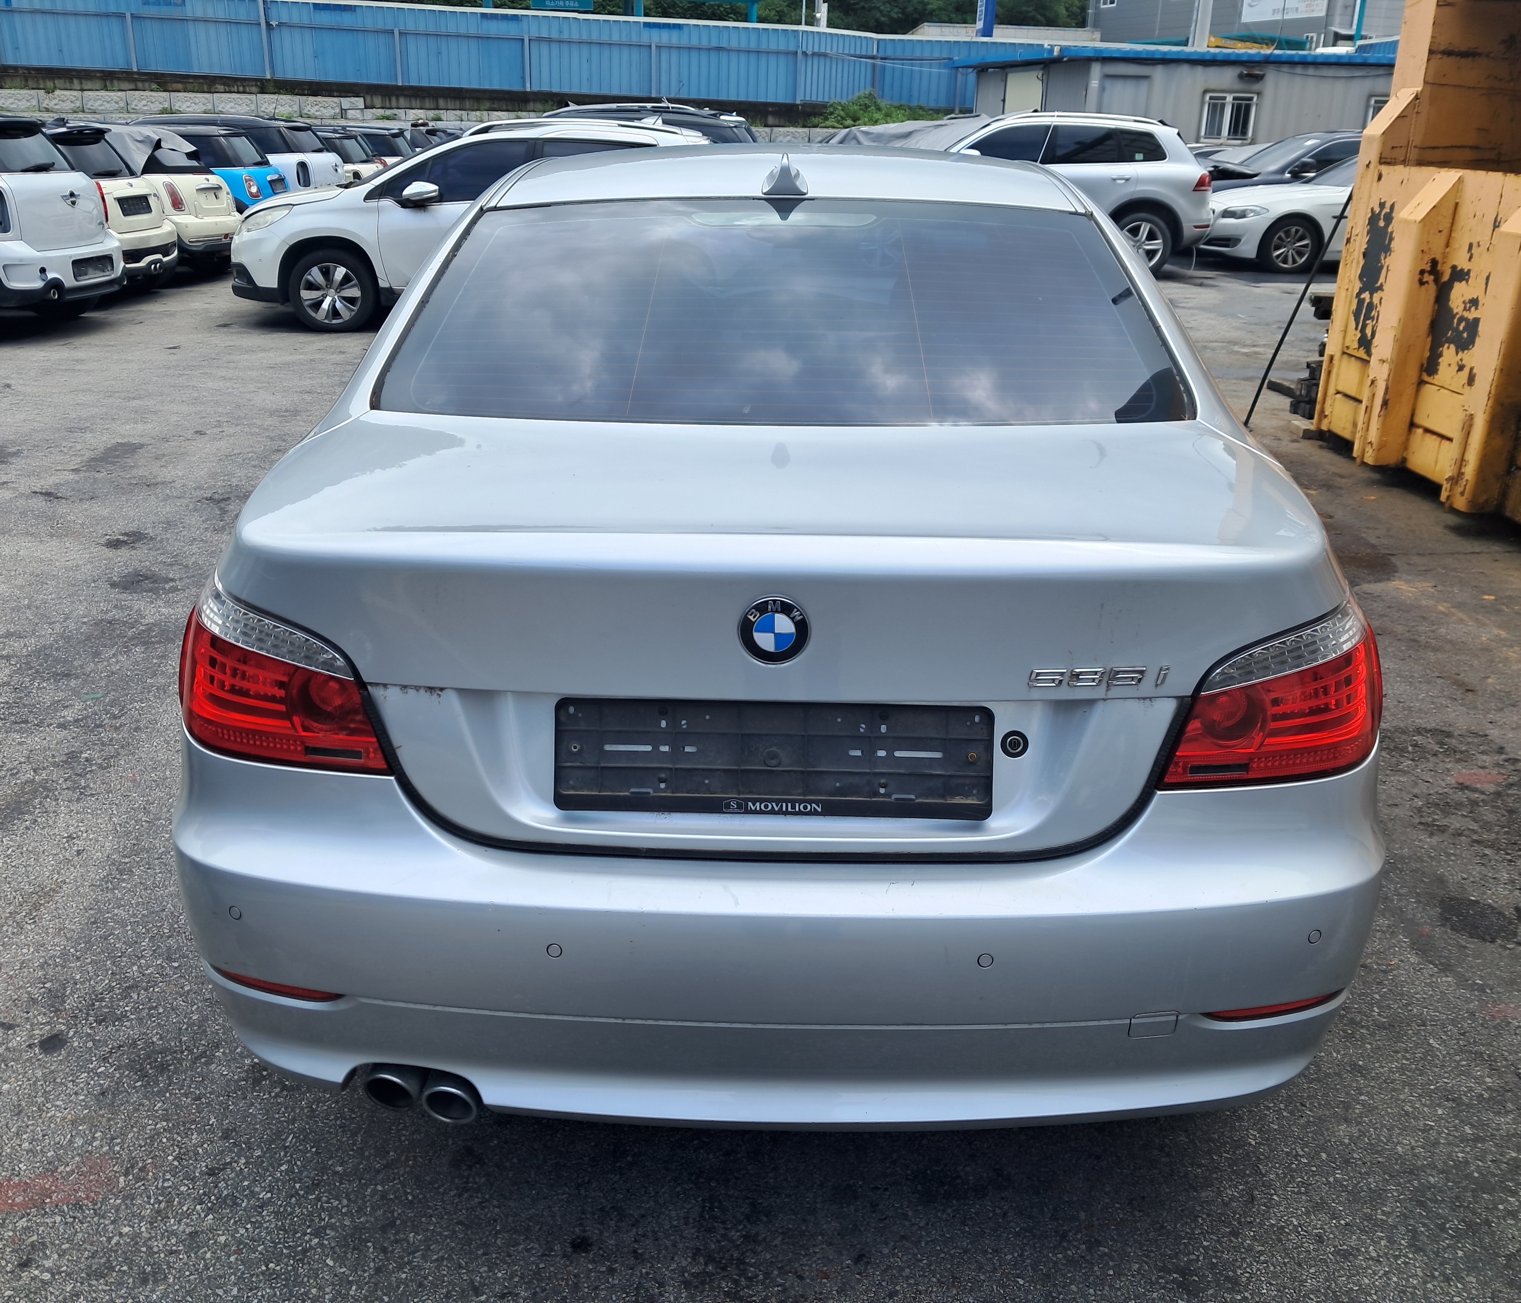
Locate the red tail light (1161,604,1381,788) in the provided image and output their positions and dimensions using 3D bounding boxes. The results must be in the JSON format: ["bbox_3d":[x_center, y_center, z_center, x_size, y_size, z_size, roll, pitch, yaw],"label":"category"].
[{"bbox_3d":[0.701,0.032,1.818,0.340,0.250,0.280,1,21,1],"label":"red tail light"}]

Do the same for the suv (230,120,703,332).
[{"bbox_3d":[-2.283,-3.577,11.225,4.160,1.556,1.780,-4,22,-11],"label":"suv"}]

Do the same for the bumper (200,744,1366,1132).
[{"bbox_3d":[0.025,0.309,2.024,1.780,0.490,0.670,1,21,1],"label":"bumper"}]

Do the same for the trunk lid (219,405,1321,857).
[{"bbox_3d":[0.029,-0.058,1.919,1.410,0.470,0.670,1,21,1],"label":"trunk lid"}]

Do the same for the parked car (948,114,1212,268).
[{"bbox_3d":[2.575,-5.194,15.297,4.800,1.720,1.950,-3,21,-9],"label":"parked car"}]

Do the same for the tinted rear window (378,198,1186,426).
[{"bbox_3d":[0.045,-0.550,2.277,1.360,0.150,0.670,1,52,1],"label":"tinted rear window"}]

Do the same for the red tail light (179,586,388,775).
[{"bbox_3d":[-0.649,0.007,1.844,0.340,0.250,0.280,1,21,1],"label":"red tail light"}]

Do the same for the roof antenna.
[{"bbox_3d":[0.045,-0.853,2.415,0.080,0.070,0.150,1,21,1],"label":"roof antenna"}]

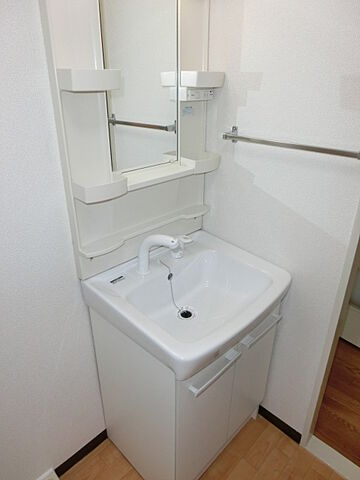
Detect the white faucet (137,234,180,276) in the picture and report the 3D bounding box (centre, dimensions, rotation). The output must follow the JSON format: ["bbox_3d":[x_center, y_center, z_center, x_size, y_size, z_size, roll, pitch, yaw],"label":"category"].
[{"bbox_3d":[-0.078,0.050,1.163,0.140,0.138,0.044,-1,26,-3],"label":"white faucet"}]

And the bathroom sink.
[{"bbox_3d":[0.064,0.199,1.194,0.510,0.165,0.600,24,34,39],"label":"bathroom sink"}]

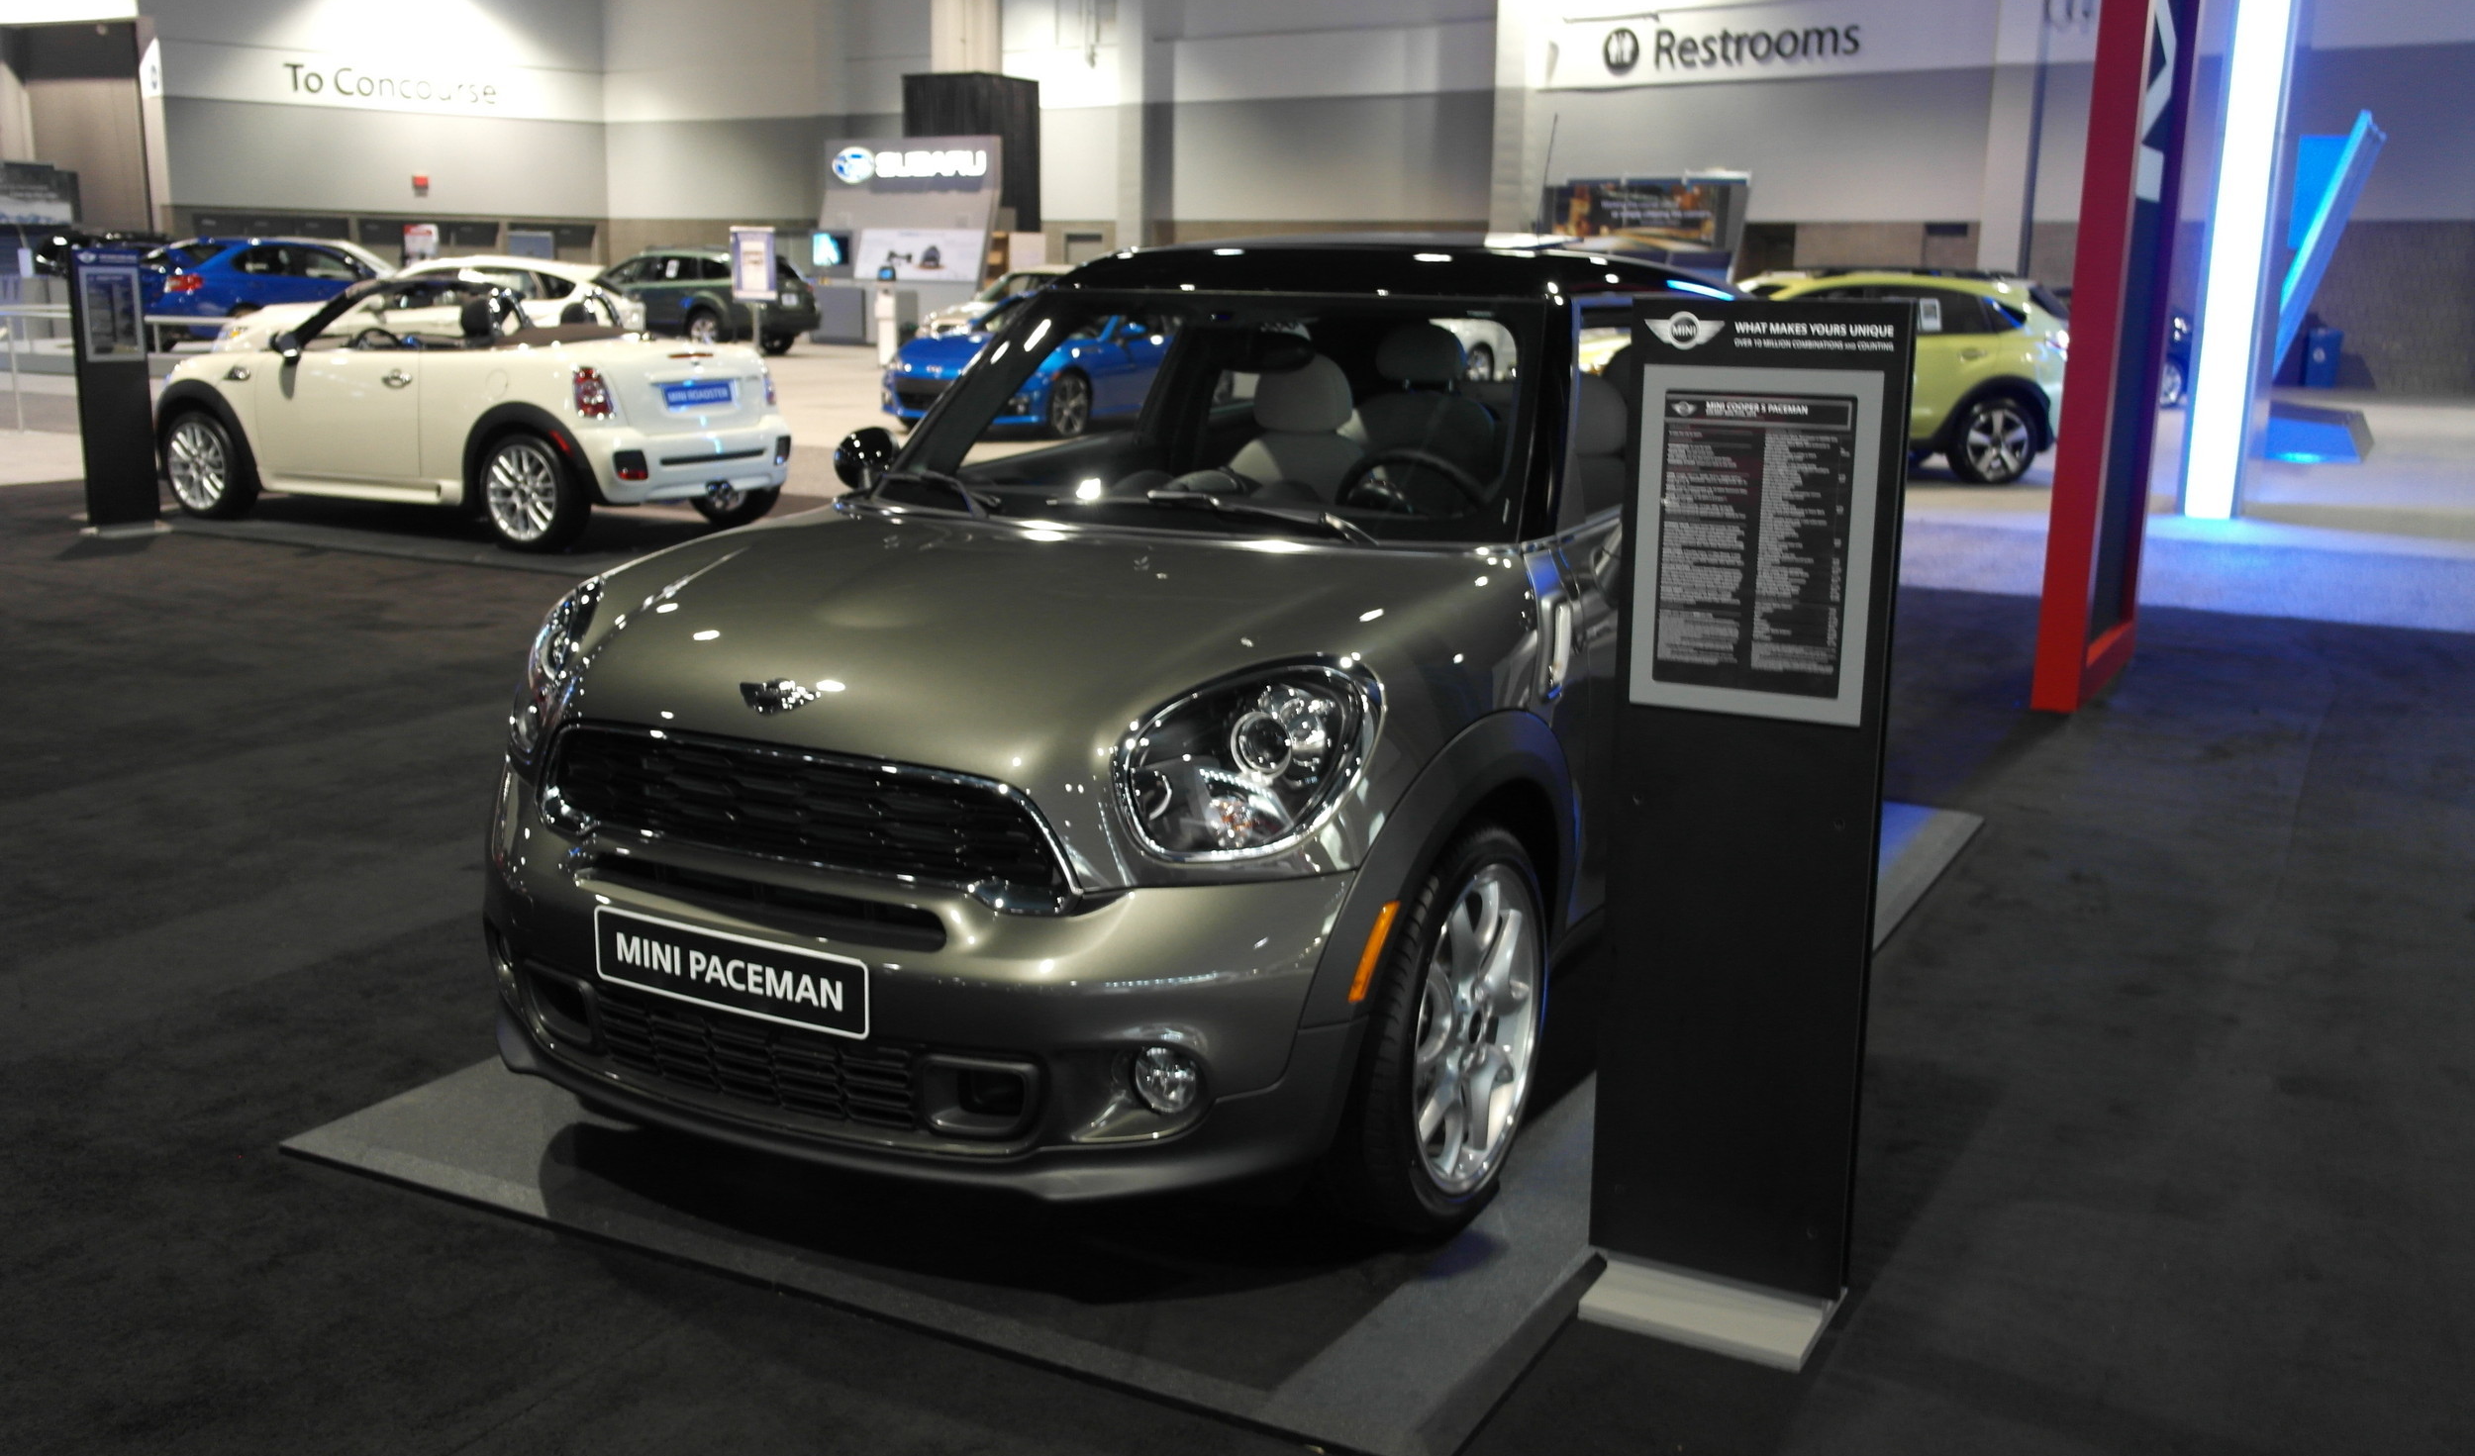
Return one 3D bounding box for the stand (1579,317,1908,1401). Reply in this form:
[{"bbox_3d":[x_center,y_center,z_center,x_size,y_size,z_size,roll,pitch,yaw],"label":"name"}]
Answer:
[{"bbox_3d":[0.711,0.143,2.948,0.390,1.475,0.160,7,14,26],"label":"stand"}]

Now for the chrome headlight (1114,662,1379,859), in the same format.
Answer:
[{"bbox_3d":[0.017,0.054,2.865,0.310,0.280,0.340,8,14,28],"label":"chrome headlight"}]

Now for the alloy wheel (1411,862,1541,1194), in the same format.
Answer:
[{"bbox_3d":[0.309,0.456,3.240,0.200,0.510,0.510,8,14,28],"label":"alloy wheel"}]

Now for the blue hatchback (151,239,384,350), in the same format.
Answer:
[{"bbox_3d":[-11.679,-5.461,26.274,1.800,1.470,4.480,7,14,27],"label":"blue hatchback"}]

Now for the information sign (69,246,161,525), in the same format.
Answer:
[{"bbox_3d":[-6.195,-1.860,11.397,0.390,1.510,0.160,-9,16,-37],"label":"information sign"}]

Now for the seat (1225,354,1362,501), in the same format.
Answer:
[{"bbox_3d":[0.008,-0.434,4.896,0.520,0.920,0.780,8,14,28],"label":"seat"}]

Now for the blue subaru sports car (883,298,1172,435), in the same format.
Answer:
[{"bbox_3d":[-1.554,-3.494,19.765,1.780,1.290,4.235,8,14,29],"label":"blue subaru sports car"}]

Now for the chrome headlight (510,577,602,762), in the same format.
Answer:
[{"bbox_3d":[-1.128,-0.097,3.485,0.310,0.280,0.340,8,14,28],"label":"chrome headlight"}]

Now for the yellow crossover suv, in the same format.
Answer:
[{"bbox_3d":[4.539,-2.919,16.751,4.450,1.615,1.790,1,12,0],"label":"yellow crossover suv"}]

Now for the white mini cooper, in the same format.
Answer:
[{"bbox_3d":[-4.475,-1.877,11.878,3.730,1.385,1.690,7,14,25],"label":"white mini cooper"}]

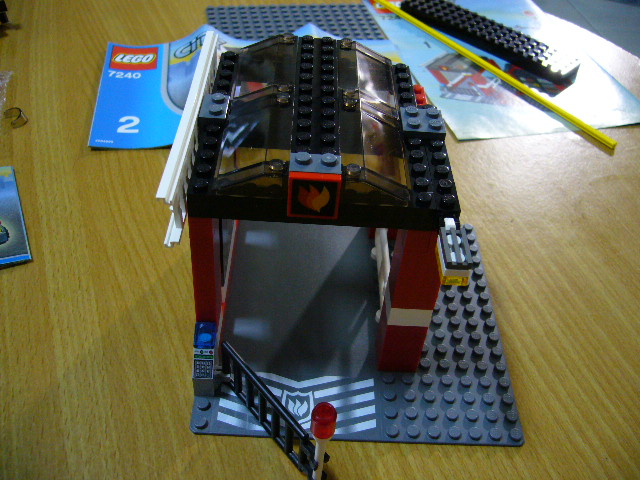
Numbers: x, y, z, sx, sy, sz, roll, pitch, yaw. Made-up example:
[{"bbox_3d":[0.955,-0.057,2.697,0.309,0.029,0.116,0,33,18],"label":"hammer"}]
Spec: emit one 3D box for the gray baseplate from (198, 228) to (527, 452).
[{"bbox_3d":[0.016,0.033,0.292,0.128,0.004,0.128,2,42,-1],"label":"gray baseplate"}]

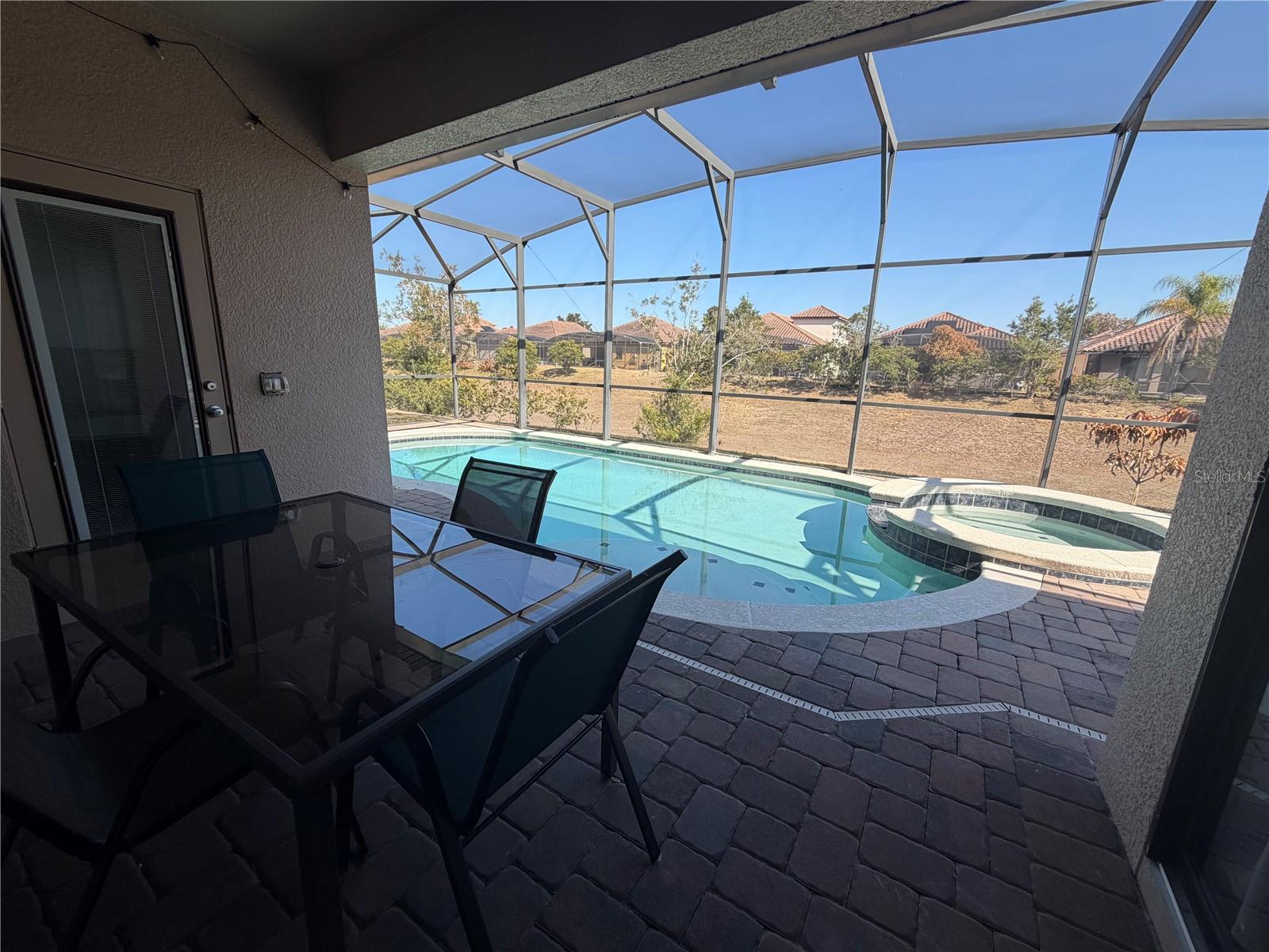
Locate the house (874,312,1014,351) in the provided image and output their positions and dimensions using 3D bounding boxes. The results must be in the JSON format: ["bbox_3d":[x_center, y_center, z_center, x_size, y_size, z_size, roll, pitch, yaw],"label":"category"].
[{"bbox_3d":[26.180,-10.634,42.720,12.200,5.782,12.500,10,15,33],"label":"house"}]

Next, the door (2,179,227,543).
[{"bbox_3d":[-2.552,-0.409,2.579,0.060,2.040,0.830,10,15,33],"label":"door"}]

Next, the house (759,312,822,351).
[{"bbox_3d":[13.867,-13.093,51.095,12.400,6.187,12.500,10,15,33],"label":"house"}]

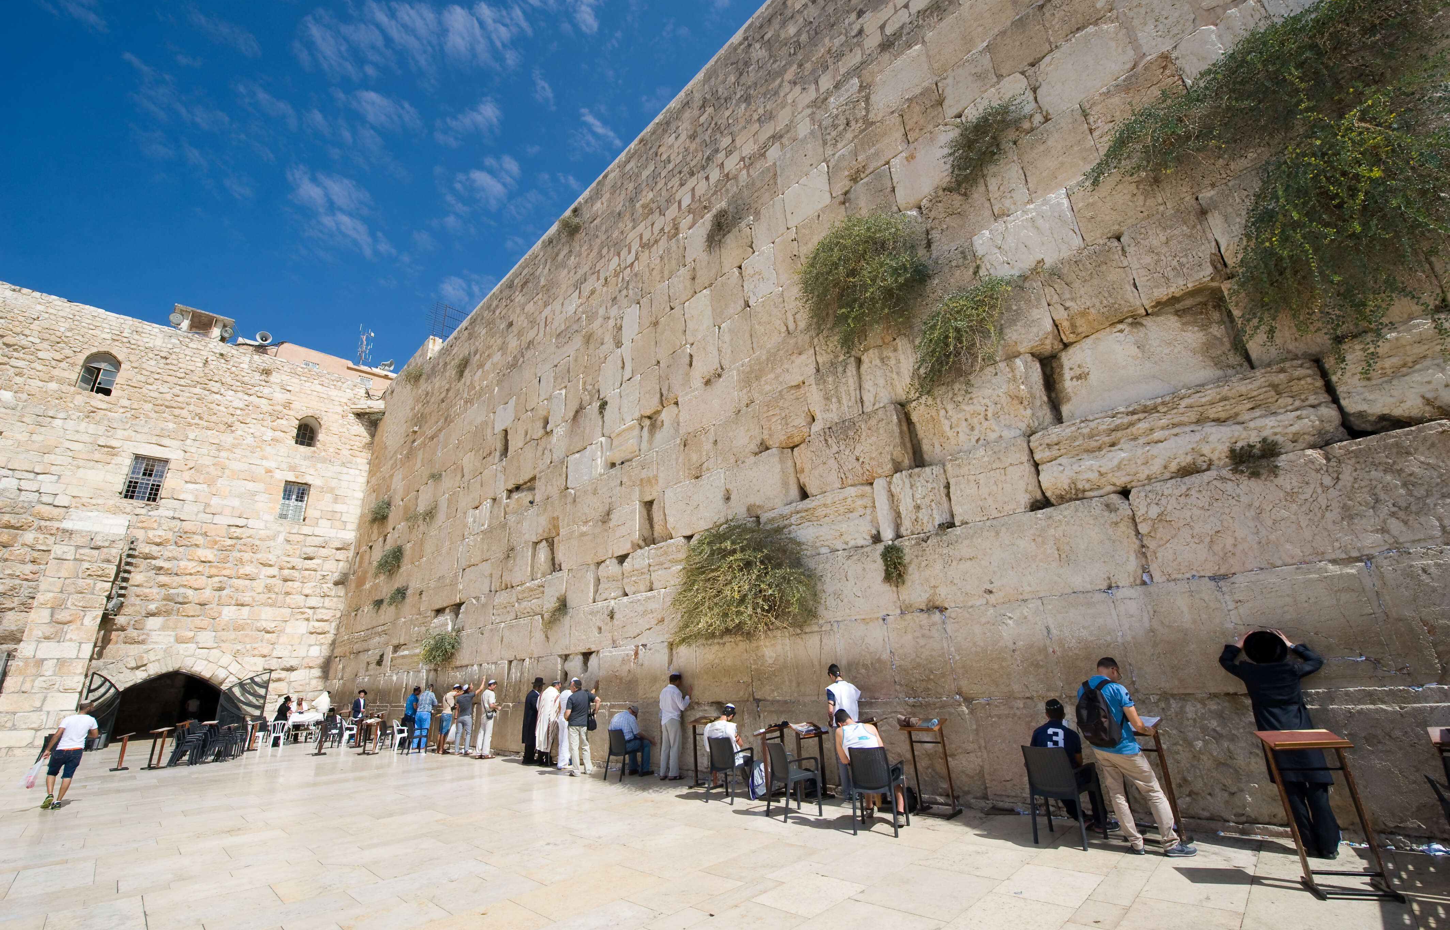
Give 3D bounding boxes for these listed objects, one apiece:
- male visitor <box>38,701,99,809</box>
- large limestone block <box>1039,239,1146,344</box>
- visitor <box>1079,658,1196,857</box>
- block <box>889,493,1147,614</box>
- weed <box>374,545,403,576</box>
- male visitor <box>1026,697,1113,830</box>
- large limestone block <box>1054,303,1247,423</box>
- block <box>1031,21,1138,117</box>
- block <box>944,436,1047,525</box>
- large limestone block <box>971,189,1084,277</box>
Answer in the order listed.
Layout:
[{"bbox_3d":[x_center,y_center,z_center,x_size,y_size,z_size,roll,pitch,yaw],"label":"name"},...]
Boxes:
[{"bbox_3d":[-12.285,5.441,10.611,0.560,1.770,0.450,11,-25,-36],"label":"male visitor"},{"bbox_3d":[5.119,-2.244,7.777,0.950,1.148,0.700,-20,-26,38],"label":"large limestone block"},{"bbox_3d":[3.786,2.660,5.287,0.550,1.640,0.540,6,-22,-24],"label":"visitor"},{"bbox_3d":[3.939,1.348,7.713,3.050,1.047,0.900,-21,-27,40],"label":"block"},{"bbox_3d":[-15.947,4.485,26.627,1.500,1.350,0.800,-21,-27,40],"label":"weed"},{"bbox_3d":[3.559,3.113,5.816,0.500,1.260,0.800,-19,-25,37],"label":"male visitor"},{"bbox_3d":[5.342,-1.177,7.192,1.890,0.965,0.750,-21,-27,40],"label":"large limestone block"},{"bbox_3d":[5.688,-5.932,8.848,1.175,0.941,0.700,-21,-27,40],"label":"block"},{"bbox_3d":[3.900,0.340,7.972,1.192,0.950,0.700,-21,-27,40],"label":"block"},{"bbox_3d":[4.800,-3.374,8.853,1.425,0.946,0.700,-21,-27,40],"label":"large limestone block"}]

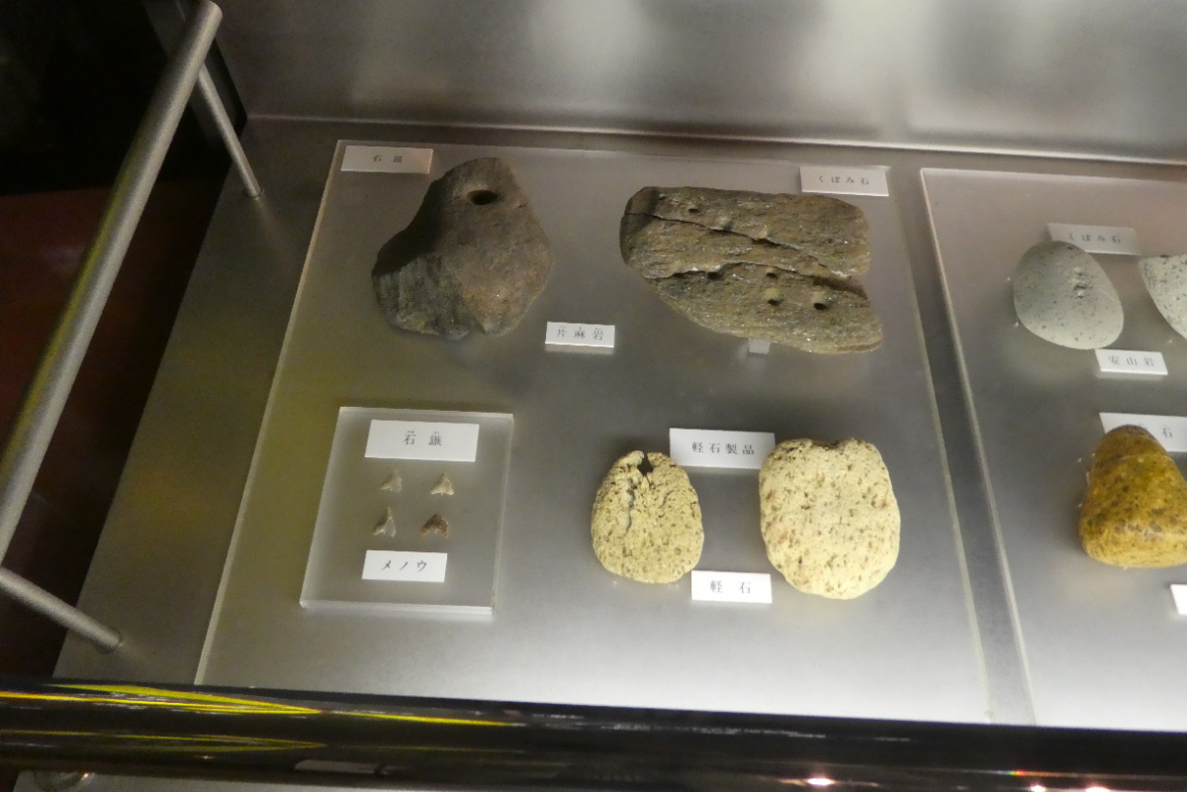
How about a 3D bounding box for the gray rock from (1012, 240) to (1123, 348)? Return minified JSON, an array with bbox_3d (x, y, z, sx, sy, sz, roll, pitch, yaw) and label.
[{"bbox_3d":[0.393,-0.083,0.685,0.079,0.045,0.102,3,61,0],"label":"gray rock"}]

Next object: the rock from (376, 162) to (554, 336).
[{"bbox_3d":[-0.105,-0.118,0.676,0.135,0.070,0.175,13,61,6],"label":"rock"}]

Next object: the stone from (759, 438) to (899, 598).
[{"bbox_3d":[0.167,0.082,0.586,0.099,0.045,0.121,5,61,1],"label":"stone"}]

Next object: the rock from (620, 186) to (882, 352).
[{"bbox_3d":[0.137,-0.113,0.688,0.223,0.058,0.152,11,61,4],"label":"rock"}]

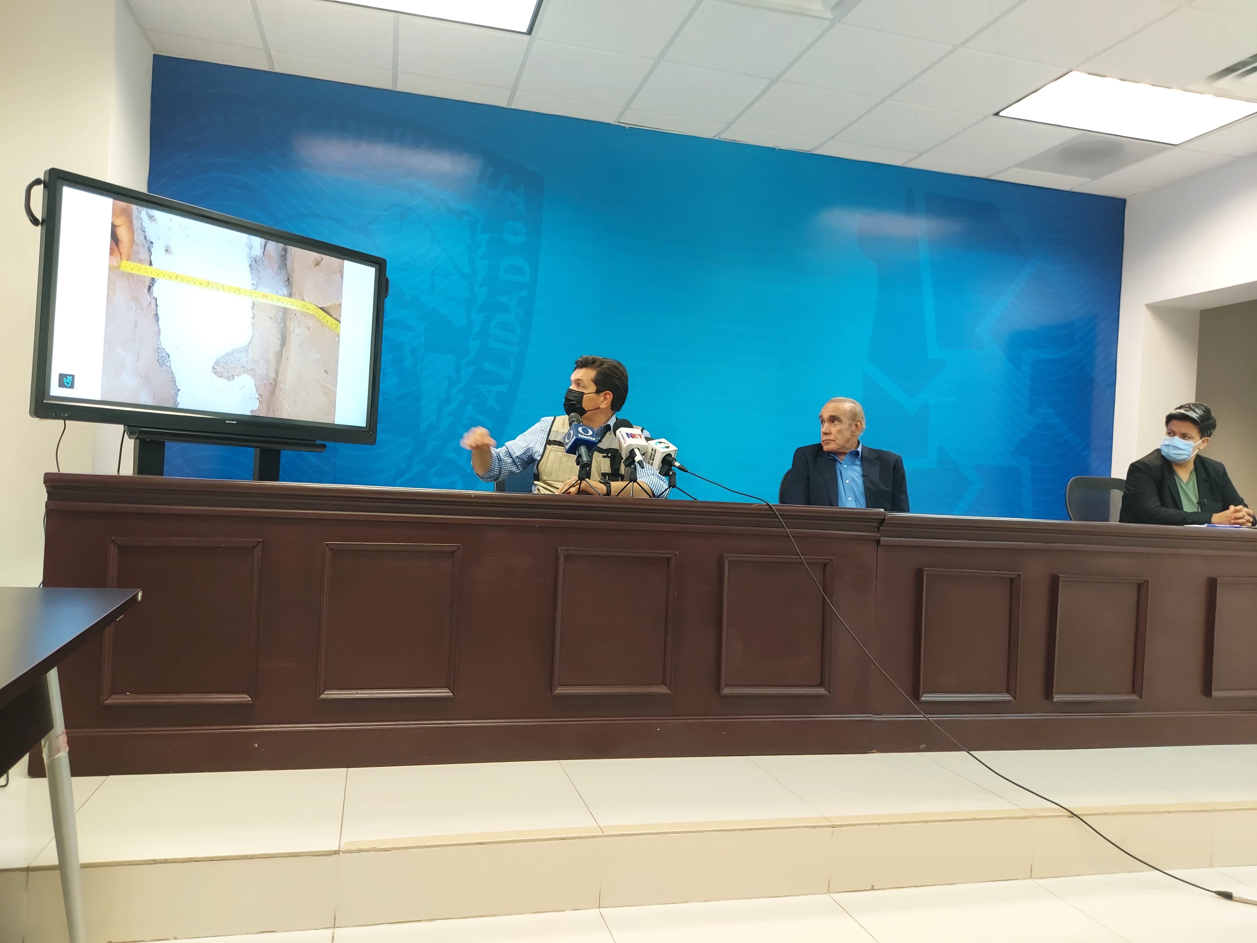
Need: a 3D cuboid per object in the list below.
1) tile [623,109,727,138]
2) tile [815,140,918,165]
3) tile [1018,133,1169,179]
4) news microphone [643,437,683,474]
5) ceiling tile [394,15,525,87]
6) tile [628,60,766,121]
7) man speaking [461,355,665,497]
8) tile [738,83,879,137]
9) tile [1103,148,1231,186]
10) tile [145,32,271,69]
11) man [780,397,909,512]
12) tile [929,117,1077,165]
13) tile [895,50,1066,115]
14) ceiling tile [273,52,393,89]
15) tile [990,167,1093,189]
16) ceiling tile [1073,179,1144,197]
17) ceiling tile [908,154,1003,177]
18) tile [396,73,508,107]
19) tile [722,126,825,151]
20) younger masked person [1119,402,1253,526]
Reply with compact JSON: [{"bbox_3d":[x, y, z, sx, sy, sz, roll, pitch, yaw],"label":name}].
[{"bbox_3d":[0.255,-1.978,5.128,0.586,0.020,0.203,3,0,-15],"label":"tile"},{"bbox_3d":[1.433,-1.924,5.447,0.602,0.025,0.221,3,0,-15],"label":"tile"},{"bbox_3d":[2.718,-1.861,5.356,0.602,0.025,0.602,3,0,-15],"label":"tile"},{"bbox_3d":[0.113,-0.052,2.930,0.075,0.080,0.180,-6,34,-43],"label":"news microphone"},{"bbox_3d":[-0.815,-2.034,4.414,0.602,0.025,0.602,3,0,-15],"label":"ceiling tile"},{"bbox_3d":[0.363,-1.976,4.728,0.602,0.025,0.602,3,0,-15],"label":"tile"},{"bbox_3d":[-0.246,0.210,3.280,0.720,1.290,0.720,3,0,-5],"label":"man speaking"},{"bbox_3d":[0.952,-1.944,4.880,0.586,0.020,0.586,3,0,-15],"label":"tile"},{"bbox_3d":[3.218,-1.836,5.489,0.419,0.025,0.602,3,0,-15],"label":"tile"},{"bbox_3d":[-2.078,-2.096,4.519,0.553,0.025,0.236,3,0,-15],"label":"tile"},{"bbox_3d":[0.859,0.304,3.600,0.520,1.232,0.750,3,0,5],"label":"man"},{"bbox_3d":[2.129,-1.890,5.199,0.602,0.025,0.602,3,0,-15],"label":"tile"},{"bbox_3d":[1.697,-1.907,4.447,0.586,0.020,0.586,3,0,-15],"label":"tile"},{"bbox_3d":[-1.511,-2.064,4.659,0.586,0.020,0.203,3,0,-15],"label":"ceiling tile"},{"bbox_3d":[2.611,-1.866,5.760,0.602,0.025,0.218,3,0,-15],"label":"tile"},{"bbox_3d":[3.115,-1.837,5.888,0.410,0.020,0.203,3,0,-15],"label":"ceiling tile"},{"bbox_3d":[2.022,-1.891,5.598,0.586,0.020,0.203,3,0,-15],"label":"ceiling tile"},{"bbox_3d":[-0.923,-2.039,4.821,0.602,0.025,0.224,3,0,-15],"label":"tile"},{"bbox_3d":[0.844,-1.952,5.290,0.602,0.025,0.221,3,0,-15],"label":"tile"},{"bbox_3d":[2.308,0.352,3.670,0.550,1.278,0.750,3,0,-4],"label":"younger masked person"}]

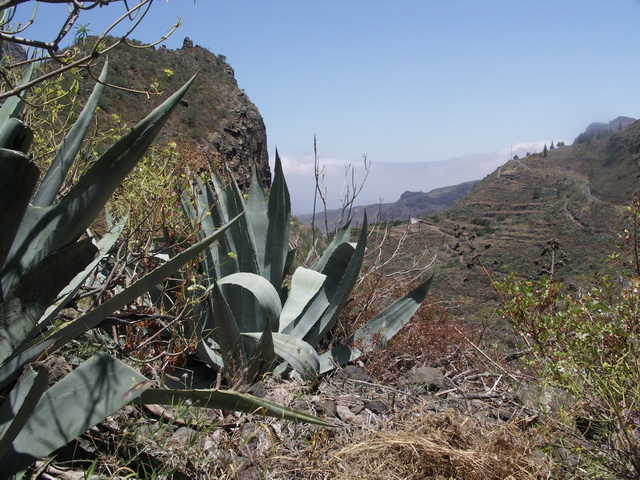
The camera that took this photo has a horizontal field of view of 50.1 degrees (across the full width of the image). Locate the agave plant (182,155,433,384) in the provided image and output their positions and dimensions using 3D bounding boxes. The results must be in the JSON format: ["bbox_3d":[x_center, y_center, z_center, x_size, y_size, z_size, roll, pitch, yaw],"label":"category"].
[{"bbox_3d":[-0.070,0.145,3.750,1.320,1.170,1.150,0,6,0],"label":"agave plant"}]

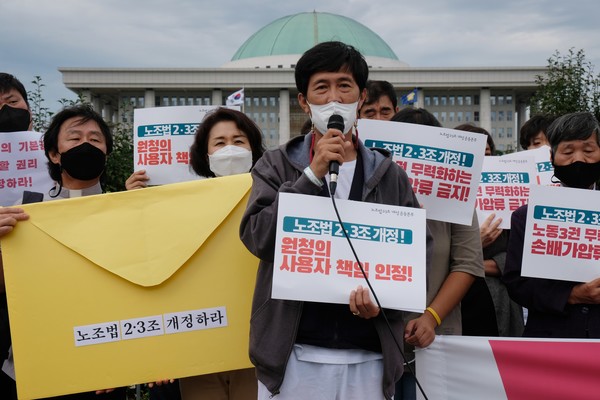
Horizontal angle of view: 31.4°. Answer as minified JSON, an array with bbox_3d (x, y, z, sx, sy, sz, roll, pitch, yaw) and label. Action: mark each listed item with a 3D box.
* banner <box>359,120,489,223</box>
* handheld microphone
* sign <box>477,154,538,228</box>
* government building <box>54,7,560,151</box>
[{"bbox_3d":[0.374,-0.088,3.400,0.420,0.297,0.012,9,3,-3],"label":"banner"},{"bbox_3d":[0.096,-0.123,2.950,0.050,0.232,0.050,2,-15,1],"label":"handheld microphone"},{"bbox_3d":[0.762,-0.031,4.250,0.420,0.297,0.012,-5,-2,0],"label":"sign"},{"bbox_3d":[4.400,-22.000,305.000,127.000,64.000,86.000,0,-2,0],"label":"government building"}]

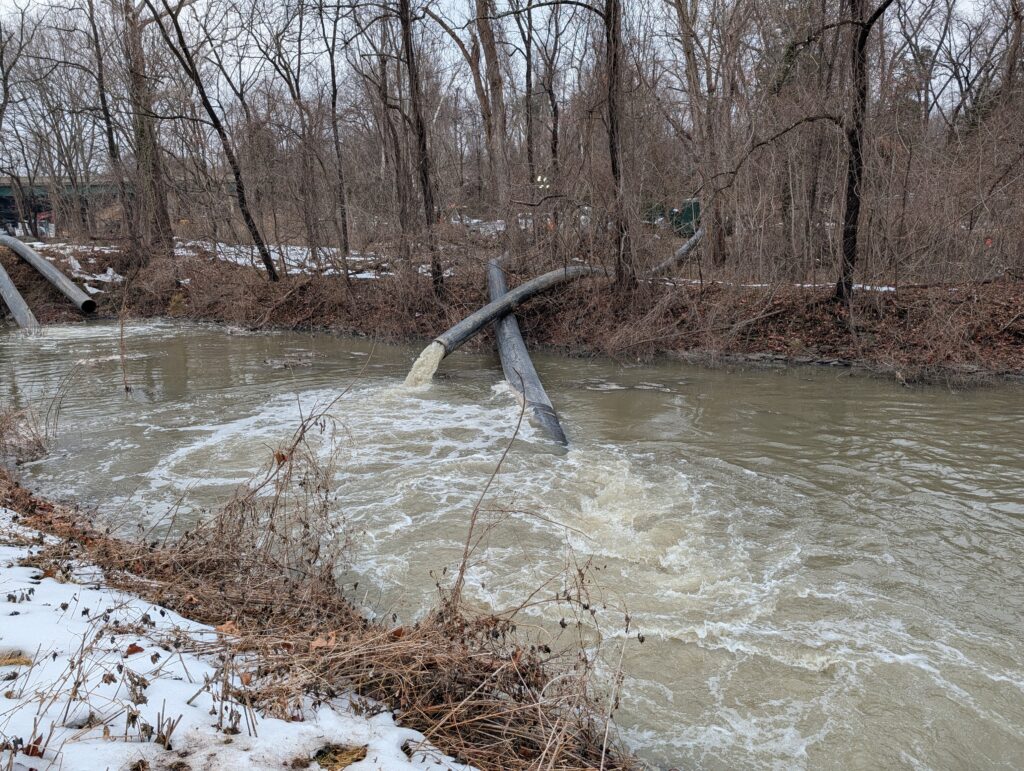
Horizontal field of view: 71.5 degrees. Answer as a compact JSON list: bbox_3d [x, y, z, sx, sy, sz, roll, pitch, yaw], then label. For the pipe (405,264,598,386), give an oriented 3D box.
[{"bbox_3d":[0.409,-2.455,20.333,1.150,0.630,10.820,5,19,25],"label":"pipe"}]

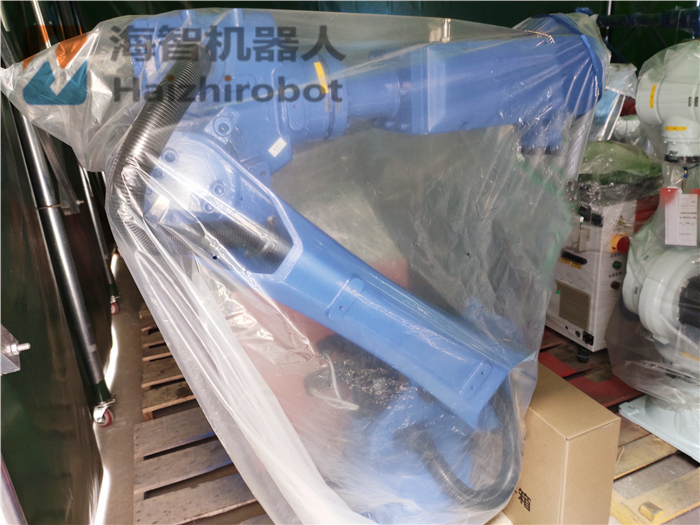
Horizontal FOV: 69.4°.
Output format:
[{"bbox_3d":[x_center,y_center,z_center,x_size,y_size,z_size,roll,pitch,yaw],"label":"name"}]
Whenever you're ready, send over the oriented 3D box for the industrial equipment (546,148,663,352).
[{"bbox_3d":[0.892,-0.063,1.855,0.226,0.719,0.289,-12,20,-19],"label":"industrial equipment"}]

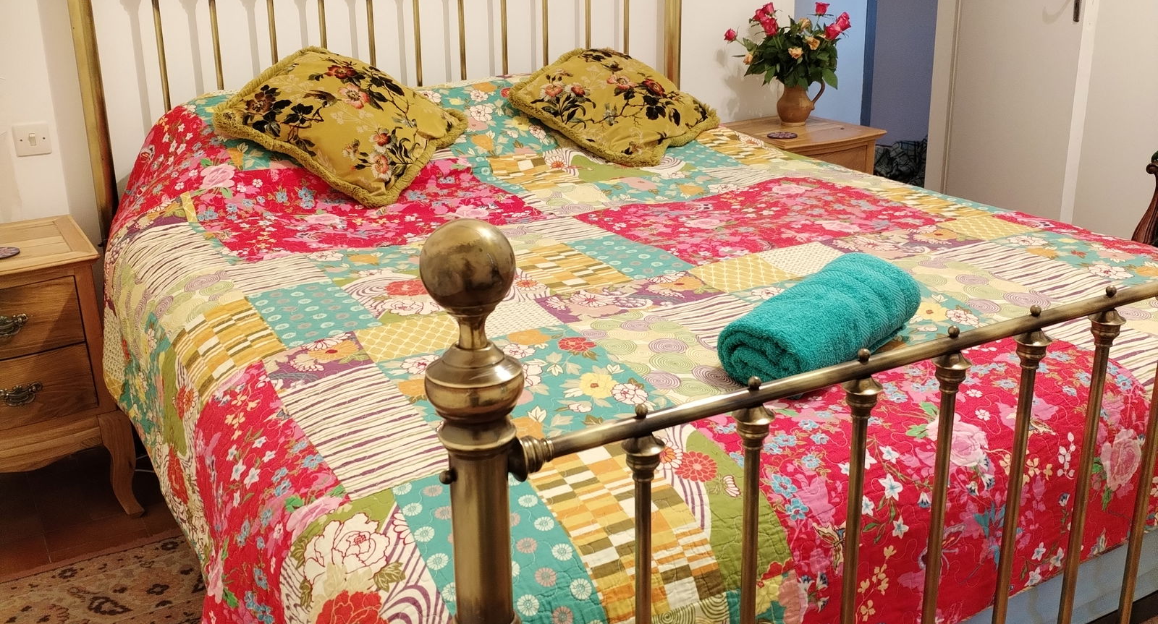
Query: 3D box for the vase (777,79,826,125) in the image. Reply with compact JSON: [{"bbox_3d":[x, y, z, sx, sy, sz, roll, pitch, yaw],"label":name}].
[{"bbox_3d":[0.714,-0.680,3.799,0.152,0.138,0.119,-1,18,0],"label":"vase"}]

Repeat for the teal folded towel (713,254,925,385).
[{"bbox_3d":[0.329,0.008,1.561,0.147,0.113,0.343,13,23,37],"label":"teal folded towel"}]

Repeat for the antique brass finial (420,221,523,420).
[{"bbox_3d":[-0.088,0.008,0.966,0.085,0.174,0.085,-1,18,0],"label":"antique brass finial"}]

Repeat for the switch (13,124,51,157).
[{"bbox_3d":[-1.328,-0.419,2.818,0.084,0.084,0.012,-11,21,-28],"label":"switch"}]

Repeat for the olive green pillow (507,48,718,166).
[{"bbox_3d":[0.112,-0.558,3.044,0.430,0.128,0.430,30,36,15],"label":"olive green pillow"}]

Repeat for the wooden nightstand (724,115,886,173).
[{"bbox_3d":[0.689,-0.267,3.817,0.471,0.661,0.410,-11,21,-28],"label":"wooden nightstand"}]

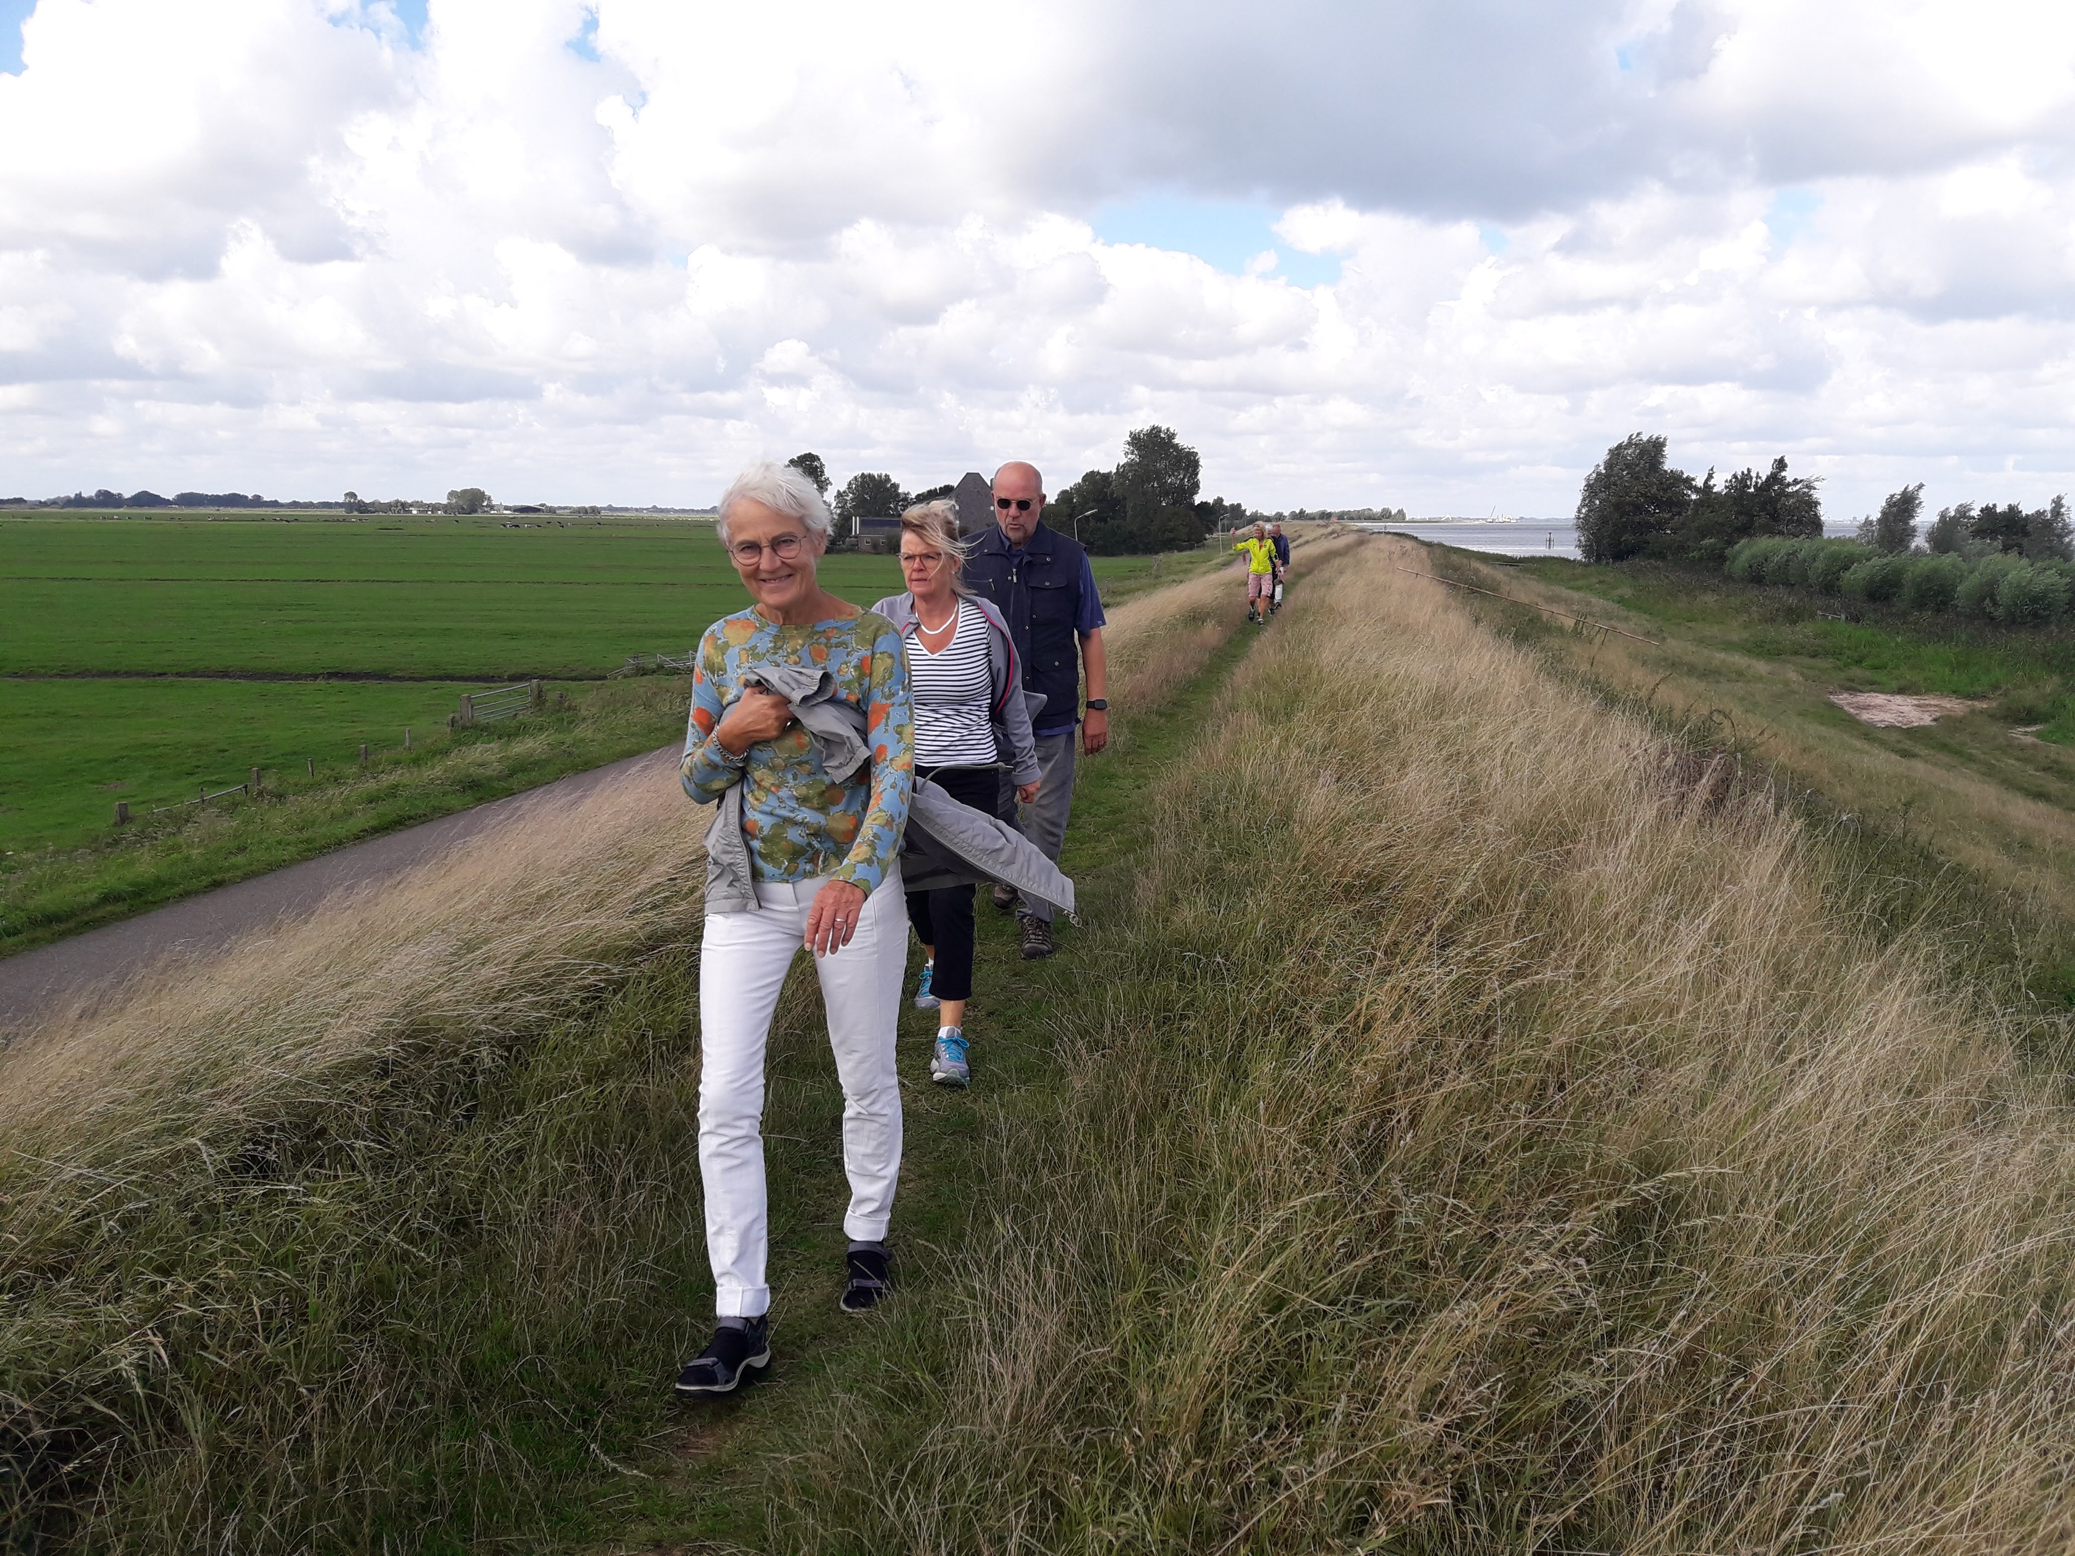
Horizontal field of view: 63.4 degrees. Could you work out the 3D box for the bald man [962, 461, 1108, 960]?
[{"bbox_3d":[-0.048,-0.267,6.264,0.600,1.790,0.620,2,9,9],"label":"bald man"}]

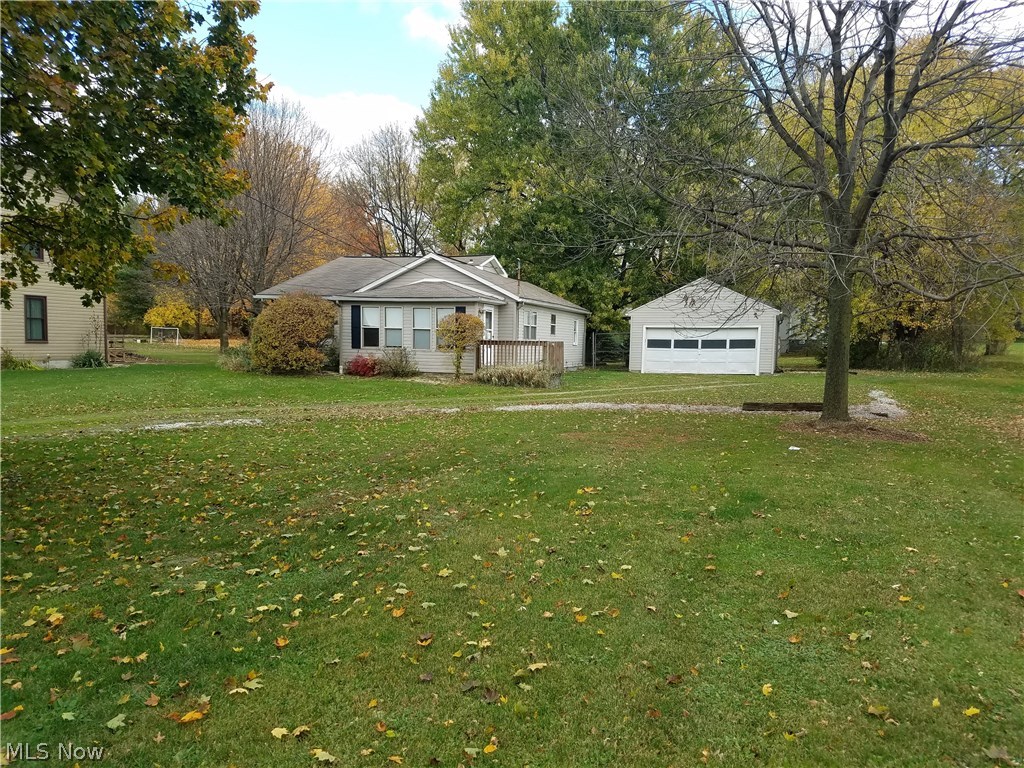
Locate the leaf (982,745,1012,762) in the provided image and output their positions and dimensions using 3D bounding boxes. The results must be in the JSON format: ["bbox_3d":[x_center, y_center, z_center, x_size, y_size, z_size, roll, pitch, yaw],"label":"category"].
[{"bbox_3d":[1.784,1.357,2.825,0.105,0.025,0.105,3,4,32],"label":"leaf"}]

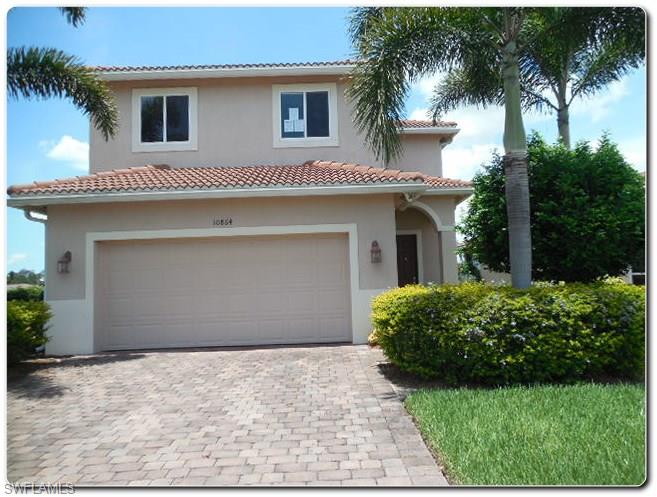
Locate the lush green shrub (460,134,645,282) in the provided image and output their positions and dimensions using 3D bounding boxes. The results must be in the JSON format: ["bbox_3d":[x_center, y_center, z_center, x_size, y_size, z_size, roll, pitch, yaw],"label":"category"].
[{"bbox_3d":[4.165,-0.177,9.029,3.650,3.850,3.300,-2,-4,-1],"label":"lush green shrub"}]

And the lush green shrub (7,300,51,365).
[{"bbox_3d":[-5.784,1.472,8.509,1.450,1.100,1.400,-2,-4,-1],"label":"lush green shrub"}]

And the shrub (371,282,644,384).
[{"bbox_3d":[2.506,1.100,6.660,3.700,1.190,1.600,-2,-4,-1],"label":"shrub"}]

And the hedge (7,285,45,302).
[{"bbox_3d":[-8.364,1.838,13.973,2.100,1.450,1.700,-2,-4,-1],"label":"hedge"}]

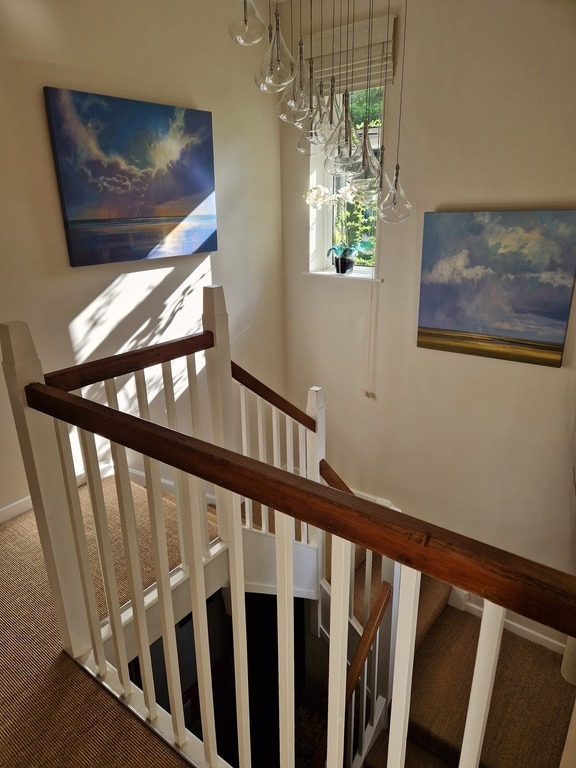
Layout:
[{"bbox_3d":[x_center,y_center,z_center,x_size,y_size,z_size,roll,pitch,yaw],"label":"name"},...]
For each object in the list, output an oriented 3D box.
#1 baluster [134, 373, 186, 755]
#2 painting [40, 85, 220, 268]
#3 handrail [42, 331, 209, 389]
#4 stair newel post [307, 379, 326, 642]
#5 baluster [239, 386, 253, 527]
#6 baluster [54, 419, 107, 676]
[{"bbox_3d":[-0.290,0.523,1.200,0.025,0.891,0.025,13,24,35],"label":"baluster"},{"bbox_3d":[-0.702,-0.997,2.542,0.040,0.720,0.924,13,24,35],"label":"painting"},{"bbox_3d":[-0.487,-0.080,1.639,0.051,0.062,0.649,13,24,35],"label":"handrail"},{"bbox_3d":[0.148,0.753,2.786,0.066,1.548,0.067,13,24,35],"label":"stair newel post"},{"bbox_3d":[-0.177,0.328,2.194,0.025,0.675,0.025,13,24,35],"label":"baluster"},{"bbox_3d":[-0.566,0.479,1.405,0.025,0.846,0.025,13,24,35],"label":"baluster"}]

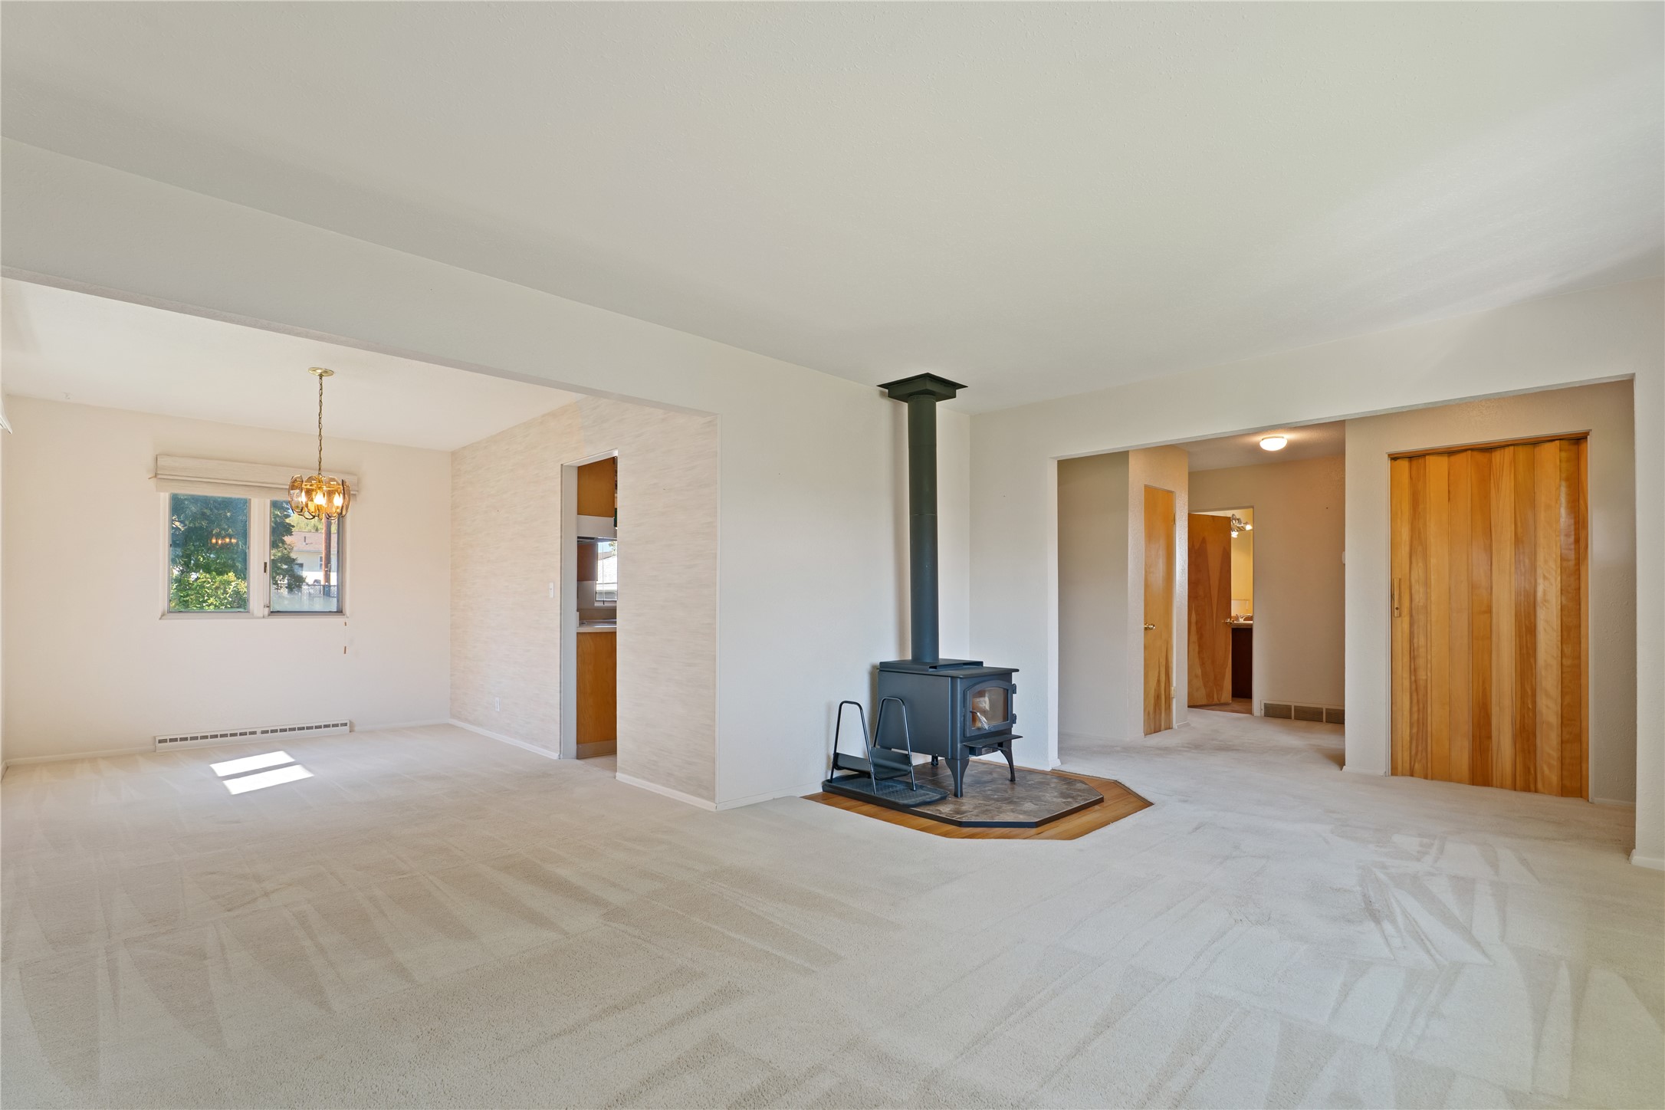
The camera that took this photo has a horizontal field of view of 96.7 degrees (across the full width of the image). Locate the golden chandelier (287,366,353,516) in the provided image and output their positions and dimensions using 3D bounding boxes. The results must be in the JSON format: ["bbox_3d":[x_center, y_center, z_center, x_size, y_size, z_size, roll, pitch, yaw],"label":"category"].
[{"bbox_3d":[-3.043,-0.664,4.394,0.371,0.902,0.371,2,-3,-41],"label":"golden chandelier"}]

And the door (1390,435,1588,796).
[{"bbox_3d":[3.944,0.377,4.489,0.898,2.080,0.080,-2,-3,44],"label":"door"}]

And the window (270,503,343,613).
[{"bbox_3d":[-4.246,-0.003,5.991,0.527,0.964,0.070,2,-3,-41],"label":"window"}]

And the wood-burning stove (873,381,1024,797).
[{"bbox_3d":[0.714,0.144,4.455,0.635,2.422,0.800,3,-3,-44],"label":"wood-burning stove"}]

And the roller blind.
[{"bbox_3d":[-4.410,-0.572,5.753,1.242,0.237,0.085,2,-3,-41],"label":"roller blind"}]

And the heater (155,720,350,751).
[{"bbox_3d":[-4.441,1.394,5.739,1.190,0.102,0.055,2,-3,-41],"label":"heater"}]

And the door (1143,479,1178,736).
[{"bbox_3d":[2.812,0.476,6.343,0.575,2.090,0.045,2,-3,-41],"label":"door"}]

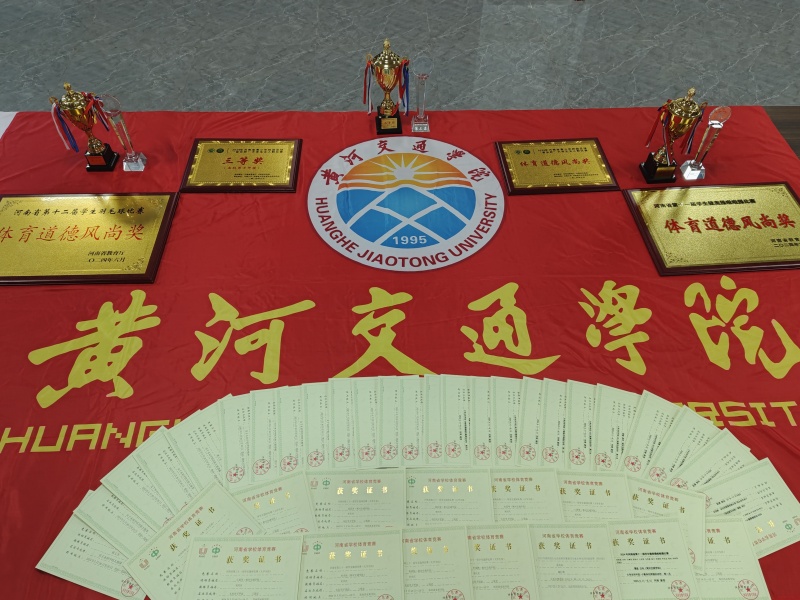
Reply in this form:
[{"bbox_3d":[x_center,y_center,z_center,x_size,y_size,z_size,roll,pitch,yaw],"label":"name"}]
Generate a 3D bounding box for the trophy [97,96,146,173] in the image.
[{"bbox_3d":[-1.093,-0.660,2.106,0.082,0.315,0.075,0,52,-1],"label":"trophy"}]

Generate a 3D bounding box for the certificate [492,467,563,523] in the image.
[{"bbox_3d":[0.289,0.540,1.400,0.282,0.003,0.201,0,52,-1],"label":"certificate"}]

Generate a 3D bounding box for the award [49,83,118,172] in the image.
[{"bbox_3d":[-1.227,-0.683,2.093,0.190,0.360,0.125,0,52,-1],"label":"award"}]

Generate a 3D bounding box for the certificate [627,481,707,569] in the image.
[{"bbox_3d":[0.615,0.529,1.298,0.260,0.004,0.185,14,55,10],"label":"certificate"}]

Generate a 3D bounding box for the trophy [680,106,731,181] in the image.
[{"bbox_3d":[1.129,-0.574,1.938,0.078,0.270,0.068,12,55,9],"label":"trophy"}]

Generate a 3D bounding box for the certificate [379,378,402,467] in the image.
[{"bbox_3d":[0.037,0.345,1.546,0.201,0.003,0.282,0,52,-1],"label":"certificate"}]

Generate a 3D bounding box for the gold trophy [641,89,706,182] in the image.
[{"bbox_3d":[1.083,-0.645,2.088,0.190,0.385,0.130,-2,52,-3],"label":"gold trophy"}]

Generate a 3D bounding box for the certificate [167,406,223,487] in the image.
[{"bbox_3d":[-0.473,0.390,1.399,0.185,0.004,0.260,-31,60,-20],"label":"certificate"}]

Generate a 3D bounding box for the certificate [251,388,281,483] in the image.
[{"bbox_3d":[-0.307,0.348,1.430,0.185,0.004,0.260,-8,54,-6],"label":"certificate"}]

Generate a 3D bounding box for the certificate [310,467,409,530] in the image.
[{"bbox_3d":[-0.121,0.543,1.391,0.282,0.003,0.201,-1,52,-2],"label":"certificate"}]

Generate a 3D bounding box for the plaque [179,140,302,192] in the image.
[{"bbox_3d":[-0.655,-0.572,2.232,0.463,0.020,0.344,-1,52,-2],"label":"plaque"}]

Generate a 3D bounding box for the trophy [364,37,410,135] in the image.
[{"bbox_3d":[-0.041,-0.830,2.062,0.170,0.370,0.120,0,54,0],"label":"trophy"}]

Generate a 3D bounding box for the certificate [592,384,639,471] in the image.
[{"bbox_3d":[0.618,0.358,1.423,0.185,0.004,0.260,13,55,9],"label":"certificate"}]

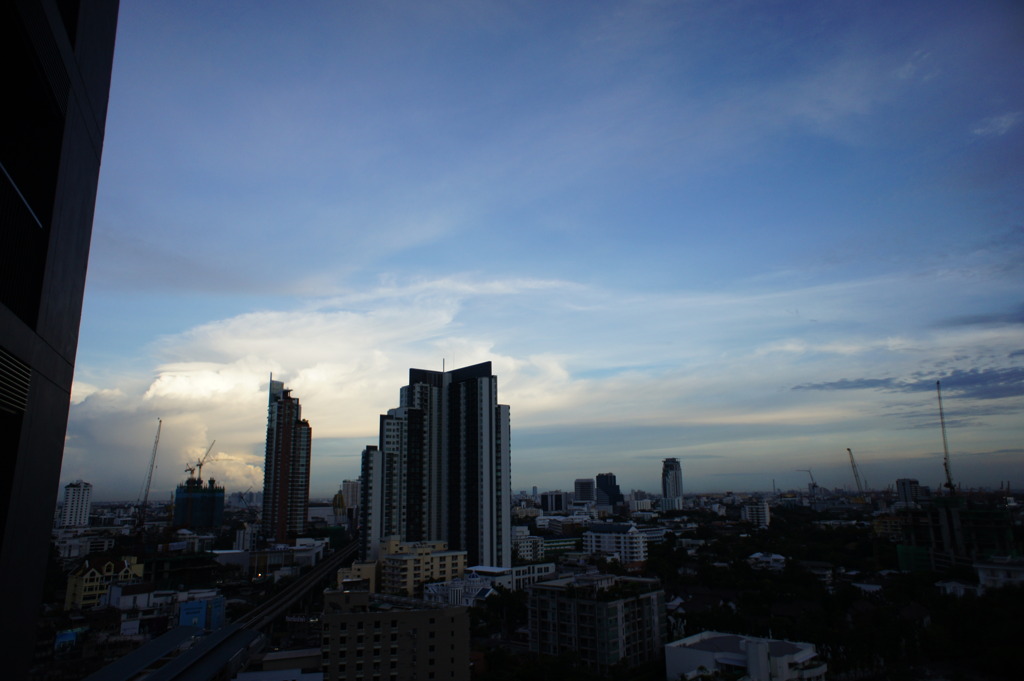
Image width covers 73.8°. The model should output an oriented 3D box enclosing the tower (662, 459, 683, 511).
[{"bbox_3d":[299.090,268.580,1271.030,30.000,99.000,28.000,-2,-13,5],"label":"tower"}]

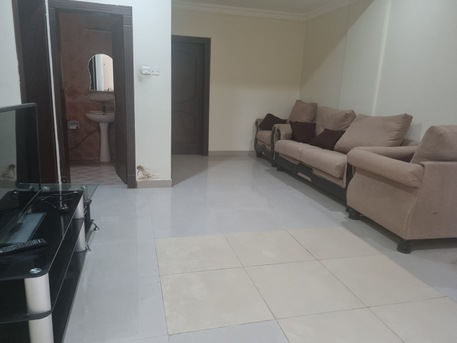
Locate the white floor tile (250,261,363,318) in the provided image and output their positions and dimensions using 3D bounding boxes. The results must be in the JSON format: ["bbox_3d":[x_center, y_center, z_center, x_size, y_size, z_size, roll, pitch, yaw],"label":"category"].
[{"bbox_3d":[0.480,0.776,2.322,0.600,0.010,0.600,-1,14,-15],"label":"white floor tile"}]

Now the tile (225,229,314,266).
[{"bbox_3d":[0.325,0.634,2.884,0.600,0.010,0.600,-1,14,-15],"label":"tile"}]

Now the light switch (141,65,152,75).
[{"bbox_3d":[-0.971,-1.192,4.060,0.095,0.100,0.020,-1,14,-15],"label":"light switch"}]

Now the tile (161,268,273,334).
[{"bbox_3d":[-0.099,0.789,2.165,0.600,0.010,0.600,-1,14,-15],"label":"tile"}]

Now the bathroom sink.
[{"bbox_3d":[-1.968,-0.849,5.434,0.500,0.180,0.420,-1,14,-15],"label":"bathroom sink"}]

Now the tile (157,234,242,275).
[{"bbox_3d":[-0.254,0.648,2.727,0.600,0.010,0.600,-1,14,-15],"label":"tile"}]

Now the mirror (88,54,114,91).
[{"bbox_3d":[-1.993,-1.562,5.483,0.430,0.580,0.020,-1,14,-15],"label":"mirror"}]

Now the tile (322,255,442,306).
[{"bbox_3d":[1.059,0.762,2.478,0.600,0.010,0.600,-1,14,-15],"label":"tile"}]

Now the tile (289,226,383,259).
[{"bbox_3d":[0.904,0.621,3.040,0.600,0.010,0.600,-1,14,-15],"label":"tile"}]

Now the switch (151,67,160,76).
[{"bbox_3d":[-0.868,-1.188,4.089,0.095,0.098,0.020,-1,14,-15],"label":"switch"}]

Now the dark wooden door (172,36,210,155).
[{"bbox_3d":[-0.829,-1.314,6.240,1.000,2.120,0.100,-1,14,-15],"label":"dark wooden door"}]

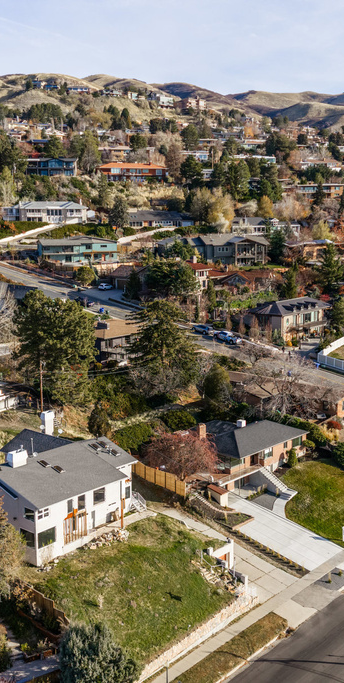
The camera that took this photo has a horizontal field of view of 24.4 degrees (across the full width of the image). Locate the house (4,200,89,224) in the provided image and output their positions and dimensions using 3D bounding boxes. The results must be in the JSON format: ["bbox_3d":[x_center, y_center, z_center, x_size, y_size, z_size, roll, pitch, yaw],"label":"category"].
[{"bbox_3d":[-43.474,-44.668,276.000,26.500,7.400,12.500,-3,10,-24],"label":"house"}]

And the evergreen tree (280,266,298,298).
[{"bbox_3d":[29.950,-14.710,202.240,4.500,9.160,4.500,1,10,8],"label":"evergreen tree"}]

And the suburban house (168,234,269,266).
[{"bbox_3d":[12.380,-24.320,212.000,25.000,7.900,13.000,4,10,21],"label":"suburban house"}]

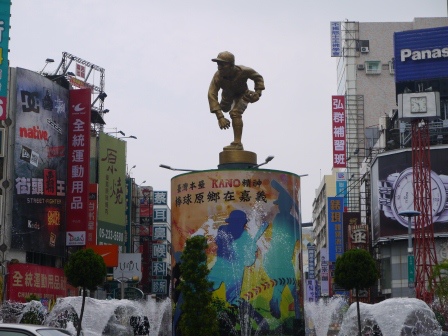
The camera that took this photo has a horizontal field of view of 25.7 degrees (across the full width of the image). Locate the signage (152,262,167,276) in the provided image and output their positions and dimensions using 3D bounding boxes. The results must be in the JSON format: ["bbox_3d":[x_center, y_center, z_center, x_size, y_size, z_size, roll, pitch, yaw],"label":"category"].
[{"bbox_3d":[-5.728,9.022,87.639,1.204,1.215,0.300,-1,-9,4],"label":"signage"}]

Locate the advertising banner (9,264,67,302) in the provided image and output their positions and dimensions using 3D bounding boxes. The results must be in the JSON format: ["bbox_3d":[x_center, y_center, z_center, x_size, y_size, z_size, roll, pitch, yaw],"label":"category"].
[{"bbox_3d":[-11.472,7.263,61.102,0.250,2.315,7.533,-2,-9,16],"label":"advertising banner"}]

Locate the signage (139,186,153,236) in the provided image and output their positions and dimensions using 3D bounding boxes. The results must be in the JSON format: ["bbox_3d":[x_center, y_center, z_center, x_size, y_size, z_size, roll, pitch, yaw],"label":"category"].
[{"bbox_3d":[-6.371,3.572,80.376,1.057,4.104,0.300,-1,-9,5],"label":"signage"}]

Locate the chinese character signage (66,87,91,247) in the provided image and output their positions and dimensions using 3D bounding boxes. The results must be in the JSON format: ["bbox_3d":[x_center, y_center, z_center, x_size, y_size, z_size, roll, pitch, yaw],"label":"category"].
[{"bbox_3d":[-9.025,-0.103,61.211,1.353,9.725,0.350,-3,-9,22],"label":"chinese character signage"}]

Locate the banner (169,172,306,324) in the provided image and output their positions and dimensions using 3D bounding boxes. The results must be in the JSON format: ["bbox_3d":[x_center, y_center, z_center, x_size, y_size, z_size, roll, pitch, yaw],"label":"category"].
[{"bbox_3d":[0.375,2.580,28.941,3.870,4.650,3.870,0,-9,0],"label":"banner"}]

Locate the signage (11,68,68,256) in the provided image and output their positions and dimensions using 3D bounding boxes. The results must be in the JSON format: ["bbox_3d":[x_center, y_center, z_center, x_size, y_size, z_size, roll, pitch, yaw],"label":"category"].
[{"bbox_3d":[-11.145,-0.303,60.229,0.550,10.800,5.500,-3,-9,22],"label":"signage"}]

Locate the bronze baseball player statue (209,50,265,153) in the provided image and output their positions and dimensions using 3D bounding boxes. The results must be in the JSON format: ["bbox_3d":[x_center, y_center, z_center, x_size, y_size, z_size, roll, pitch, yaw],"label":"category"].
[{"bbox_3d":[0.390,-1.995,29.636,1.300,2.750,1.600,-7,-11,37],"label":"bronze baseball player statue"}]

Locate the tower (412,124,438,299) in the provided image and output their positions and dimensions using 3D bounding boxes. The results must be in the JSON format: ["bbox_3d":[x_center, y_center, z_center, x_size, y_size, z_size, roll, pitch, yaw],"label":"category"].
[{"bbox_3d":[9.845,2.974,48.099,1.150,10.800,1.150,-2,-9,12],"label":"tower"}]

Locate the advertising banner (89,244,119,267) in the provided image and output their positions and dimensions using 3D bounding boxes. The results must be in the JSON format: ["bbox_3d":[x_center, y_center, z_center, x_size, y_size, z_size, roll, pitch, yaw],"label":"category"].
[{"bbox_3d":[-8.108,5.912,65.859,2.103,1.458,0.300,-2,-9,12],"label":"advertising banner"}]

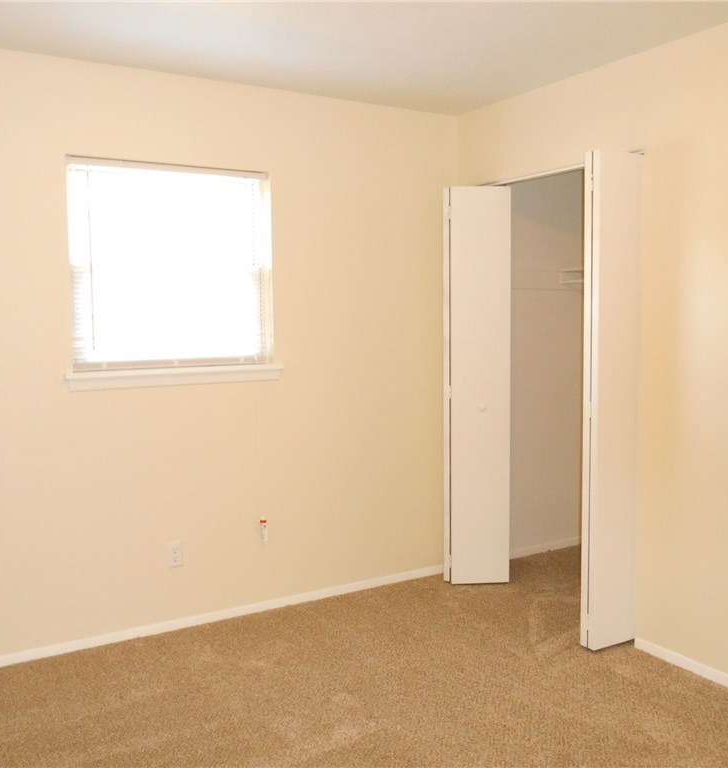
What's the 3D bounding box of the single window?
[{"bbox_3d":[-0.825,-0.505,3.378,0.887,0.884,0.100,-4,6,-31],"label":"single window"}]

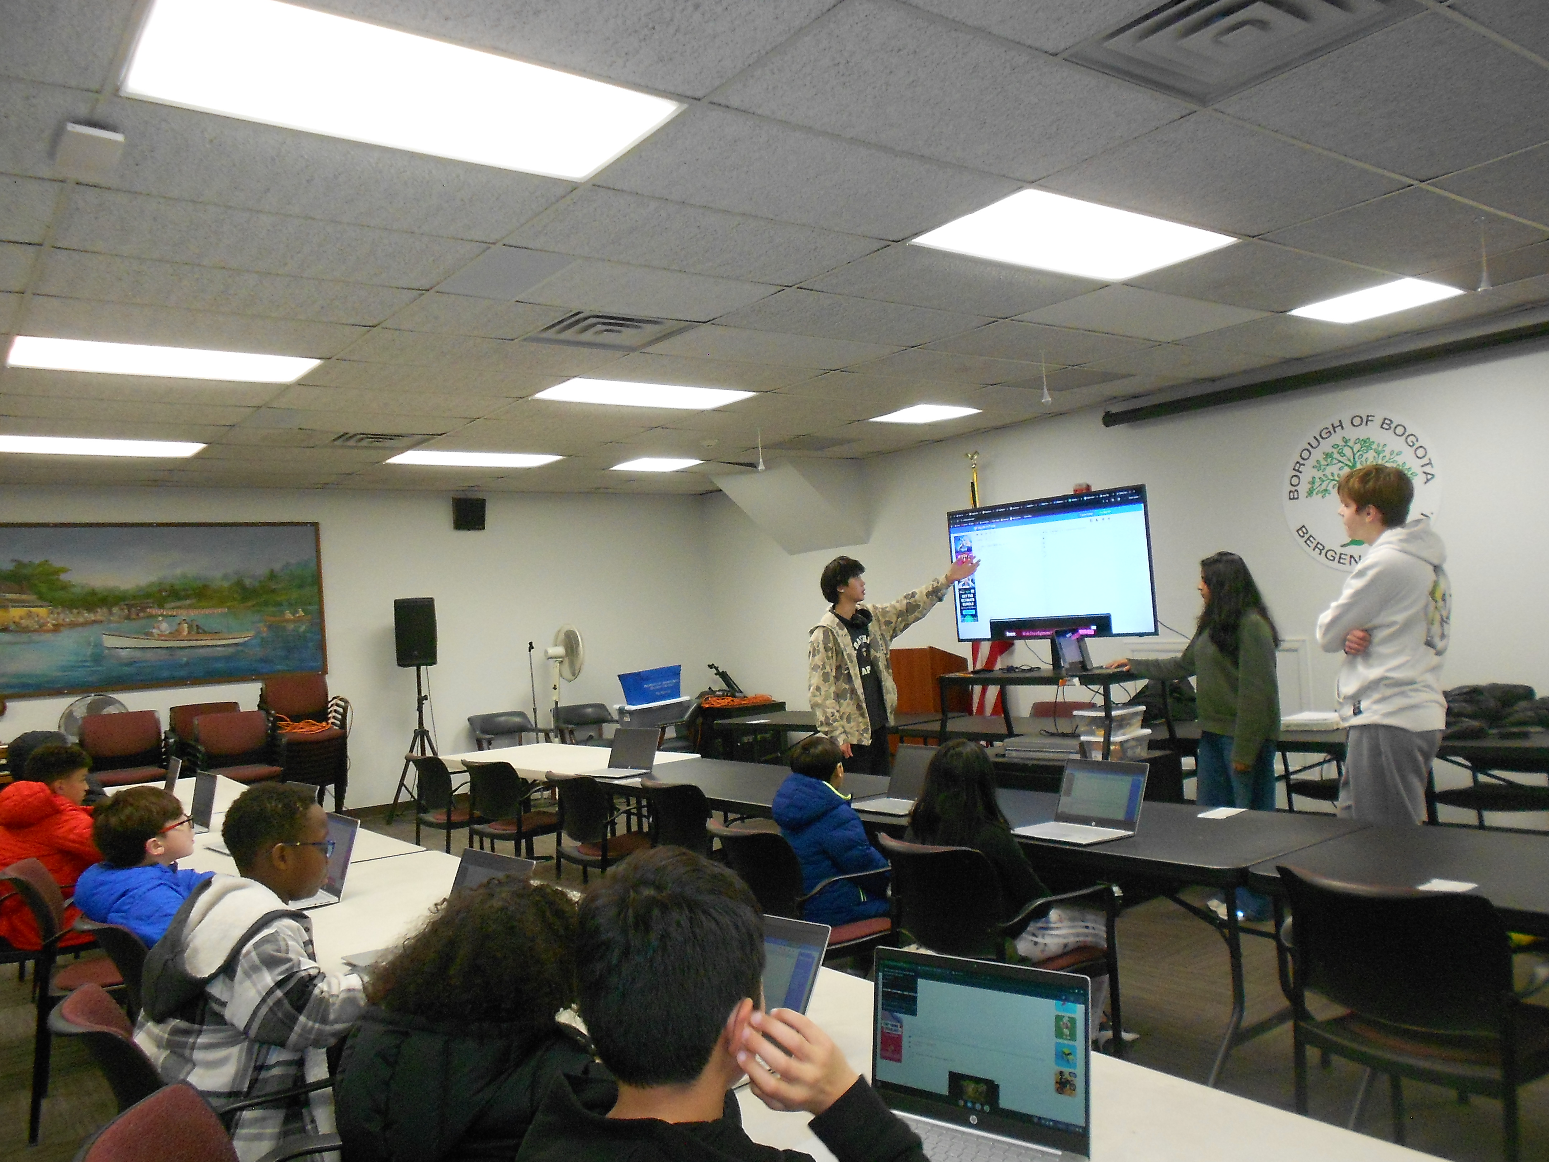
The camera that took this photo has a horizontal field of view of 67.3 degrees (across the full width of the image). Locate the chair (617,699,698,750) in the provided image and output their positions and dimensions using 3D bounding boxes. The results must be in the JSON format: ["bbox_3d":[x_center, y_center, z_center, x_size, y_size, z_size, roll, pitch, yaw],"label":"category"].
[{"bbox_3d":[-1.000,1.466,10.193,0.600,0.770,0.600,-5,-2,38],"label":"chair"}]

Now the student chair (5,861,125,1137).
[{"bbox_3d":[-2.324,1.387,4.018,0.580,0.830,0.560,-3,-2,-29],"label":"student chair"}]

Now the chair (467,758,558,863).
[{"bbox_3d":[-1.446,1.449,6.843,0.570,0.820,0.580,-2,-2,-45],"label":"chair"}]

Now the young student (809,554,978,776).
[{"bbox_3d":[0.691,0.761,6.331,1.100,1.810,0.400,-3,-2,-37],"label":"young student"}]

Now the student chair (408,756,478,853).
[{"bbox_3d":[-1.944,1.492,7.343,0.570,0.820,0.580,-2,-2,-43],"label":"student chair"}]

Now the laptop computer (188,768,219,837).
[{"bbox_3d":[-2.627,0.989,5.119,0.265,0.243,0.323,-2,-2,-40],"label":"laptop computer"}]

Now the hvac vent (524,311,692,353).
[{"bbox_3d":[-0.721,-1.095,5.110,0.600,0.050,0.600,-3,-2,-37],"label":"hvac vent"}]

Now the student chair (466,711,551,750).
[{"bbox_3d":[-2.289,1.557,10.100,0.600,0.770,0.620,-3,-2,-34],"label":"student chair"}]

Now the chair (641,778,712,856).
[{"bbox_3d":[-0.240,1.283,5.152,0.580,0.830,0.560,-3,-2,-37],"label":"chair"}]

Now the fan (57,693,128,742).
[{"bbox_3d":[-4.889,1.443,8.423,0.530,1.245,0.380,-3,-2,-37],"label":"fan"}]

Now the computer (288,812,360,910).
[{"bbox_3d":[-1.444,0.850,3.543,0.290,0.230,0.325,-3,-2,-37],"label":"computer"}]

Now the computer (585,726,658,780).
[{"bbox_3d":[-0.851,0.958,6.393,0.335,0.225,0.295,-5,-2,42],"label":"computer"}]

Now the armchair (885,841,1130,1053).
[{"bbox_3d":[0.731,1.242,3.808,0.580,0.820,0.600,-3,-2,-37],"label":"armchair"}]

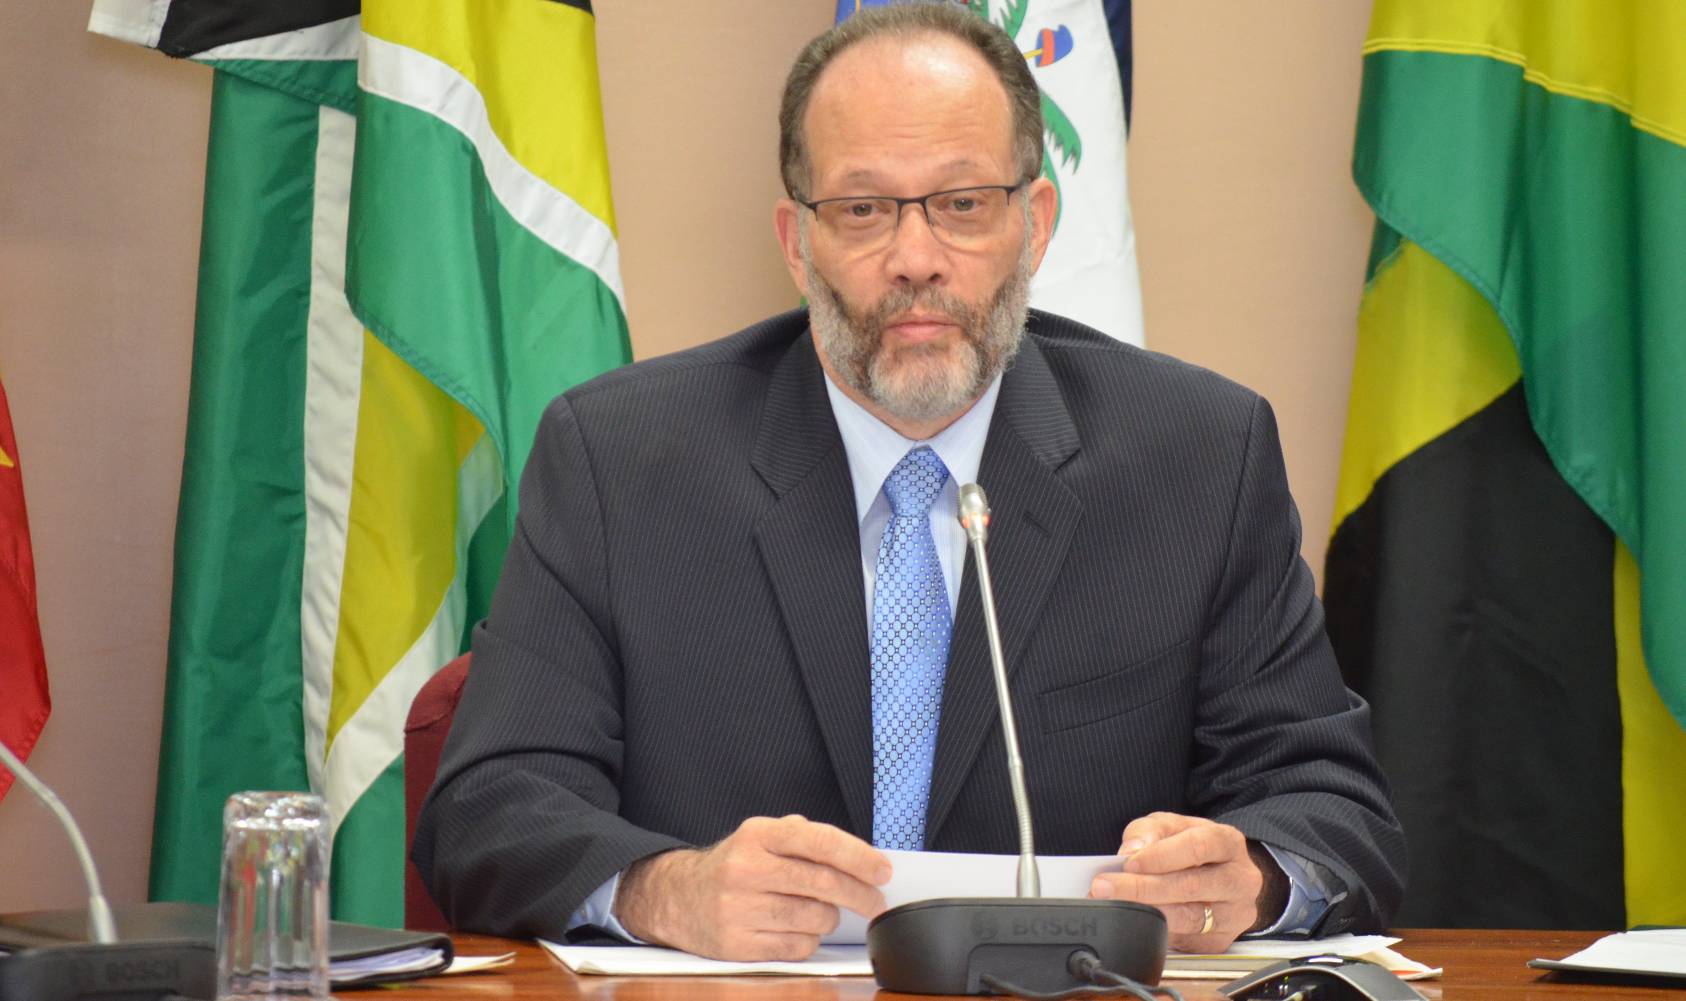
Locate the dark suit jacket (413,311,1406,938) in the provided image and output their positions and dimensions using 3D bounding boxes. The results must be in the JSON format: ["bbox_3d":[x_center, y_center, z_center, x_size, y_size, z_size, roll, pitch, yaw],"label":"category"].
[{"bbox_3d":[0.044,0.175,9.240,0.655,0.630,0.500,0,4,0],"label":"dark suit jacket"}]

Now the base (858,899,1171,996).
[{"bbox_3d":[0.109,0.279,8.850,0.190,0.061,0.125,0,5,-10],"label":"base"}]

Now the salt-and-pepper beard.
[{"bbox_3d":[0.050,-0.118,9.260,0.150,0.130,0.110,-2,5,0],"label":"salt-and-pepper beard"}]

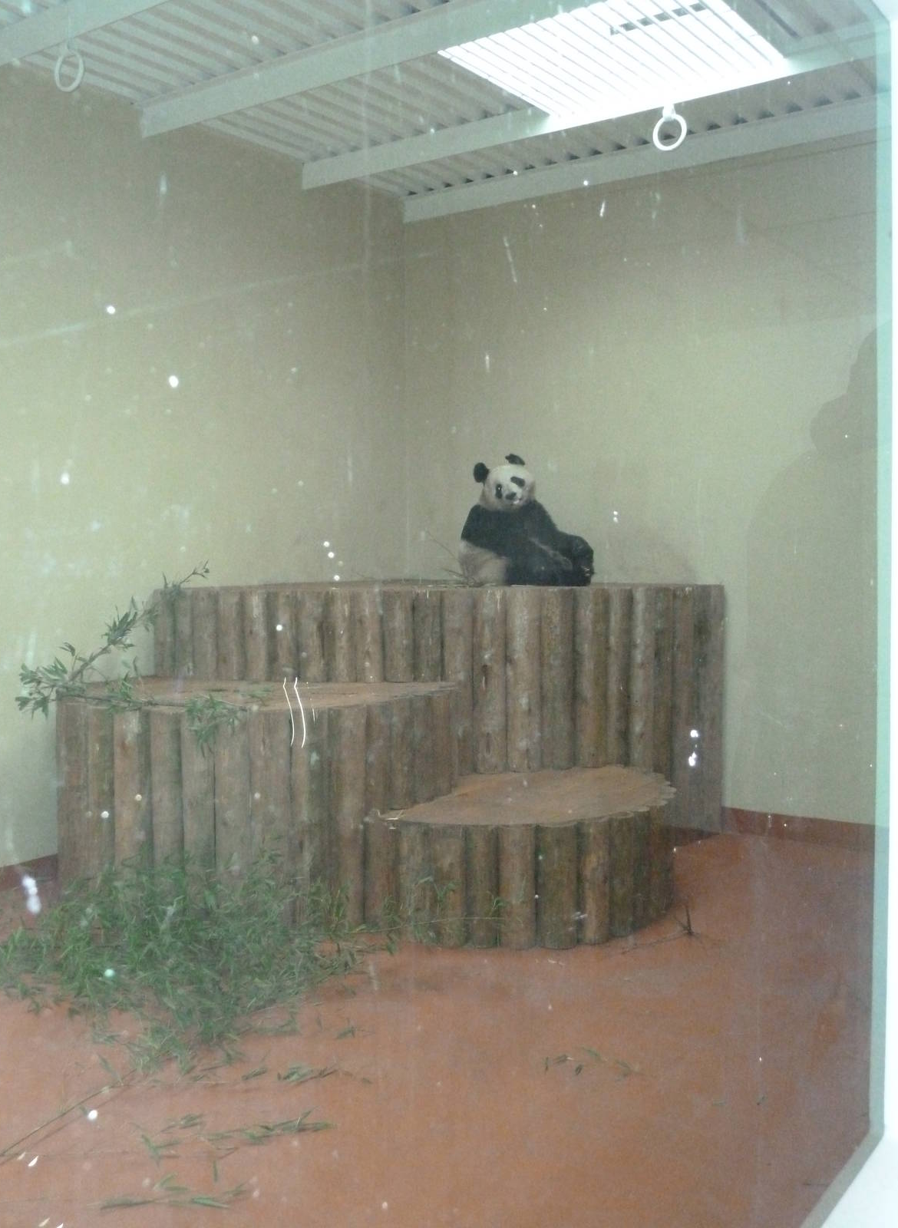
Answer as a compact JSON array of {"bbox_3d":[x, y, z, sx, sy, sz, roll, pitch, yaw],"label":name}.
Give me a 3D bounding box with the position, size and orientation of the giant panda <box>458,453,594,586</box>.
[{"bbox_3d":[0.450,-0.560,6.750,0.760,0.770,0.580,3,4,38],"label":"giant panda"}]

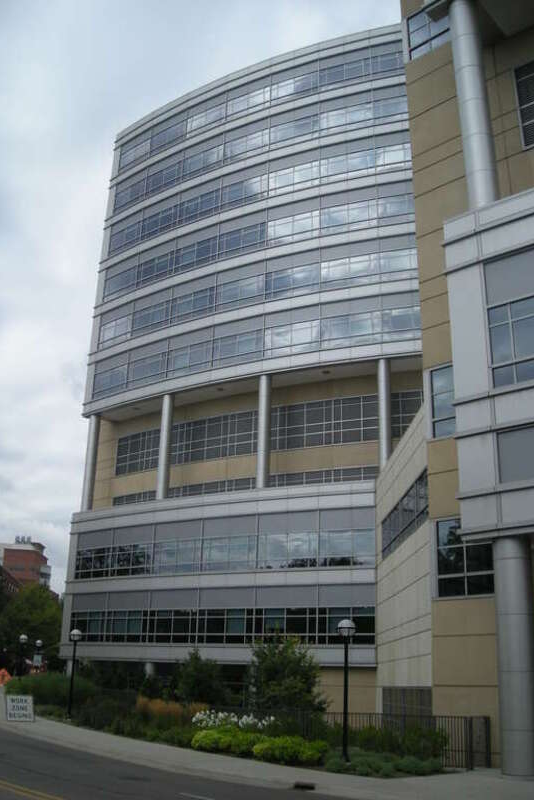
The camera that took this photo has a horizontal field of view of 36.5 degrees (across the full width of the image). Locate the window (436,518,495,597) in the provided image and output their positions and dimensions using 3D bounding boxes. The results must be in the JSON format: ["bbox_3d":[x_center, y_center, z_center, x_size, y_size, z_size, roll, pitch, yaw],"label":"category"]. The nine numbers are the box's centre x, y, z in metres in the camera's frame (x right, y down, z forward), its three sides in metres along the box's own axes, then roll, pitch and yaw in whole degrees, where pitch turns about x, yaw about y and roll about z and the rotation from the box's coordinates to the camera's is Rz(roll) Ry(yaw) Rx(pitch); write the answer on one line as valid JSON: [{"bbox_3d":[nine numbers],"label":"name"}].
[{"bbox_3d":[4.809,3.751,19.620,1.580,1.913,0.150,-16,-26,40],"label":"window"}]

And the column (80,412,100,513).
[{"bbox_3d":[-12.670,4.477,57.930,0.720,7.098,0.720,2,-20,0],"label":"column"}]

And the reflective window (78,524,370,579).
[{"bbox_3d":[-3.645,9.608,49.726,21.420,2.080,0.900,-9,-22,27],"label":"reflective window"}]

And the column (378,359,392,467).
[{"bbox_3d":[6.872,1.074,47.871,0.680,7.576,0.680,2,-20,0],"label":"column"}]

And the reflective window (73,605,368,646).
[{"bbox_3d":[-3.688,13.504,48.343,21.198,1.950,0.900,-9,-22,27],"label":"reflective window"}]

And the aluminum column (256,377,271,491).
[{"bbox_3d":[-0.232,1.883,50.591,0.690,7.402,0.690,2,-20,0],"label":"aluminum column"}]

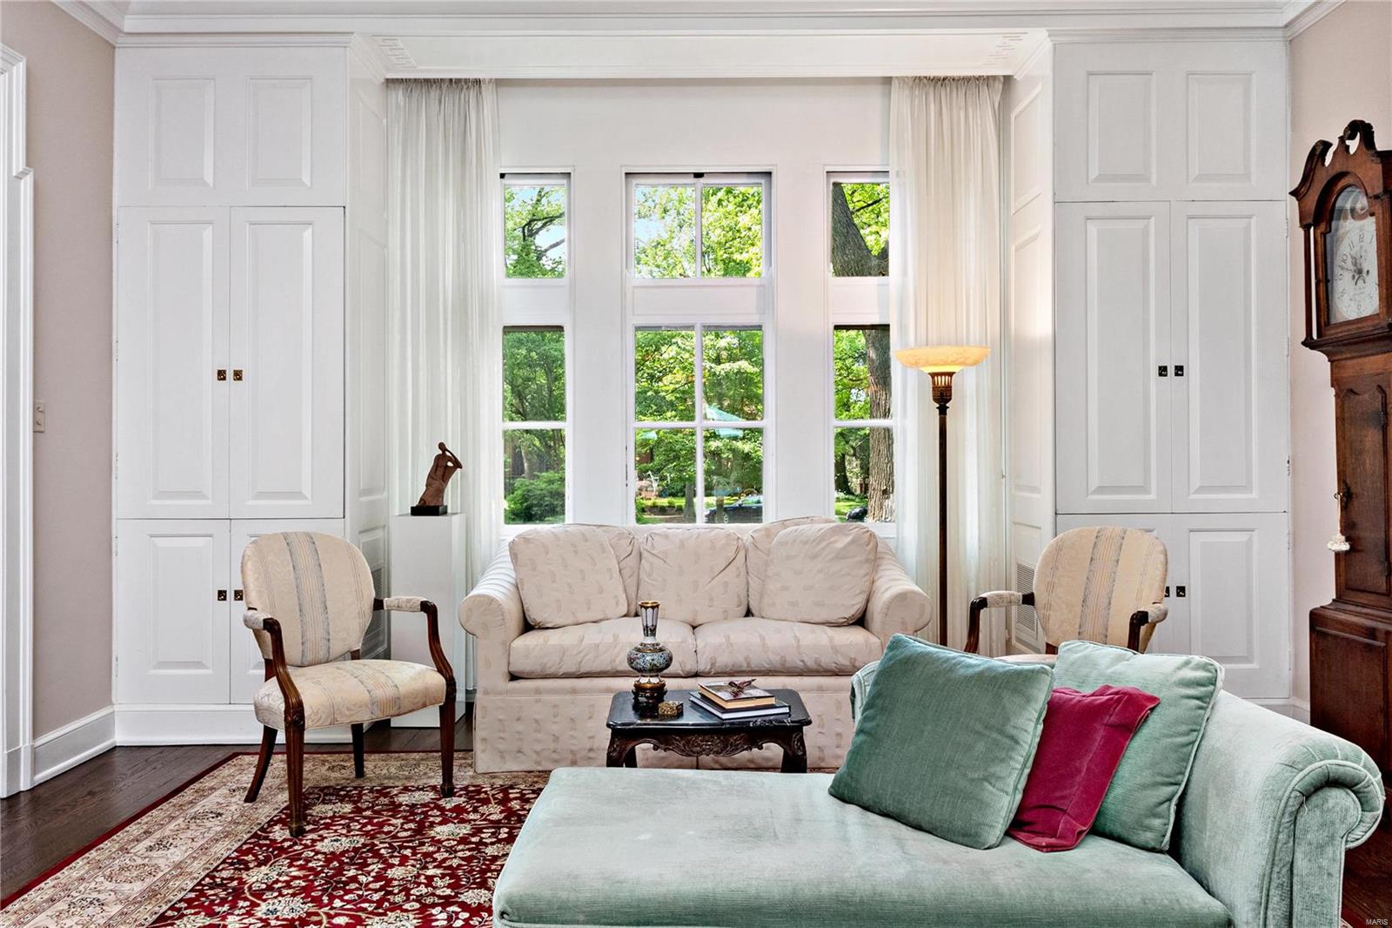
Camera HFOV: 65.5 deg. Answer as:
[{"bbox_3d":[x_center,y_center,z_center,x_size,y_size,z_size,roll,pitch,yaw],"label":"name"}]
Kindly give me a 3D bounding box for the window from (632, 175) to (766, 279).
[{"bbox_3d":[0.016,-1.190,5.450,0.696,0.531,0.090,0,0,0],"label":"window"}]

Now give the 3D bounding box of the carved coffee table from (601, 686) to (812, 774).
[{"bbox_3d":[0.042,0.967,3.350,0.595,0.440,0.460,0,0,0],"label":"carved coffee table"}]

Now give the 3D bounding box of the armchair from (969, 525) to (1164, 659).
[{"bbox_3d":[1.312,0.715,3.808,0.561,0.929,0.601,0,0,-44],"label":"armchair"}]

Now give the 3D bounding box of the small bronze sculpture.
[{"bbox_3d":[-1.200,0.068,5.020,0.225,0.335,0.130,0,0,0],"label":"small bronze sculpture"}]

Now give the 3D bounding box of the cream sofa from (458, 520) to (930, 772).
[{"bbox_3d":[0.000,0.722,4.616,1.808,0.919,0.939,0,0,-1],"label":"cream sofa"}]

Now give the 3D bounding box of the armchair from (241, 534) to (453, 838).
[{"bbox_3d":[-1.253,0.719,3.816,0.561,0.929,0.601,0,0,45],"label":"armchair"}]

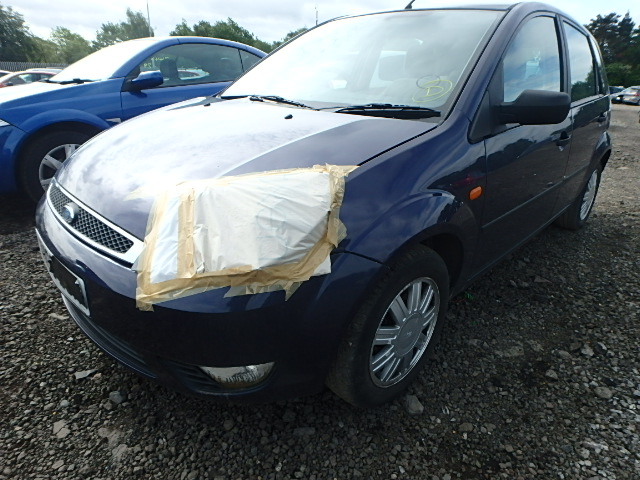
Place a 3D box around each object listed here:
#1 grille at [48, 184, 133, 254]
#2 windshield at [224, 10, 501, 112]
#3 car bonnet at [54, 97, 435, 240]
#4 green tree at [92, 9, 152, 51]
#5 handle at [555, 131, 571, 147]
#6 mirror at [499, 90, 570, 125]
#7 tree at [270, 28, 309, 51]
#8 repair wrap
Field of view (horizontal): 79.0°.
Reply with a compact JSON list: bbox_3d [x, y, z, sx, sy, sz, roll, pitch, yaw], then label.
[{"bbox_3d":[-0.757,-0.071,1.229,0.100,0.120,0.800,-20,31,-41],"label":"grille"},{"bbox_3d":[0.161,-0.894,1.863,1.340,0.130,0.920,22,60,40],"label":"windshield"},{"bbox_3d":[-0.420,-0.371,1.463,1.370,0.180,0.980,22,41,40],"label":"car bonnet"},{"bbox_3d":[-24.087,-24.576,49.247,7.148,8.304,6.807,-8,25,-22],"label":"green tree"},{"bbox_3d":[1.148,-0.479,1.833,0.180,0.065,0.050,-20,31,-41],"label":"handle"},{"bbox_3d":[0.757,-0.463,1.370,0.150,0.125,0.200,-20,31,-41],"label":"mirror"},{"bbox_3d":[-3.827,-25.556,54.210,5.787,7.253,5.512,0,23,-4],"label":"tree"},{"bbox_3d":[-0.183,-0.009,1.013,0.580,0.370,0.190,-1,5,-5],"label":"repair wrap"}]

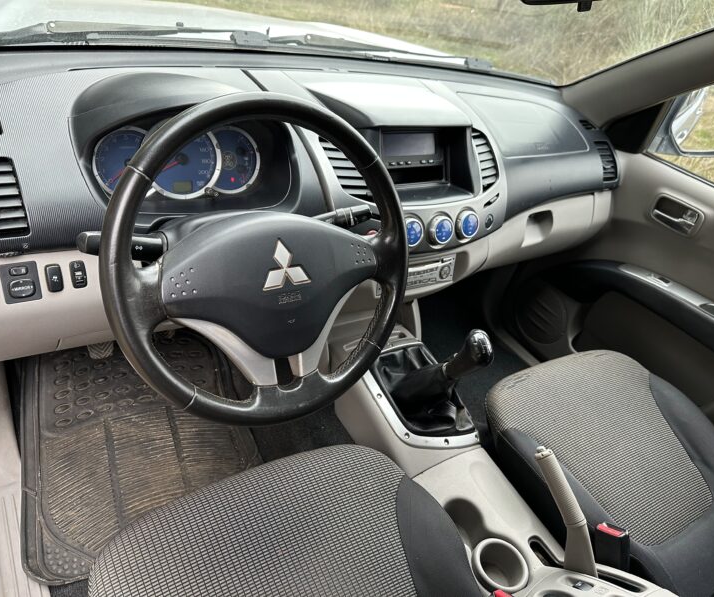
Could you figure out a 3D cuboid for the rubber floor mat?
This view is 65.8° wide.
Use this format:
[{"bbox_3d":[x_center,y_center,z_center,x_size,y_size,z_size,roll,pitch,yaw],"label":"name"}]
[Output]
[{"bbox_3d":[-0.460,0.268,1.161,0.445,0.065,0.560,-10,48,-27],"label":"rubber floor mat"}]

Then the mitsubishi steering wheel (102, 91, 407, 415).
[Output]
[{"bbox_3d":[-0.113,-0.043,0.683,0.385,0.385,0.105,-10,14,-27],"label":"mitsubishi steering wheel"}]

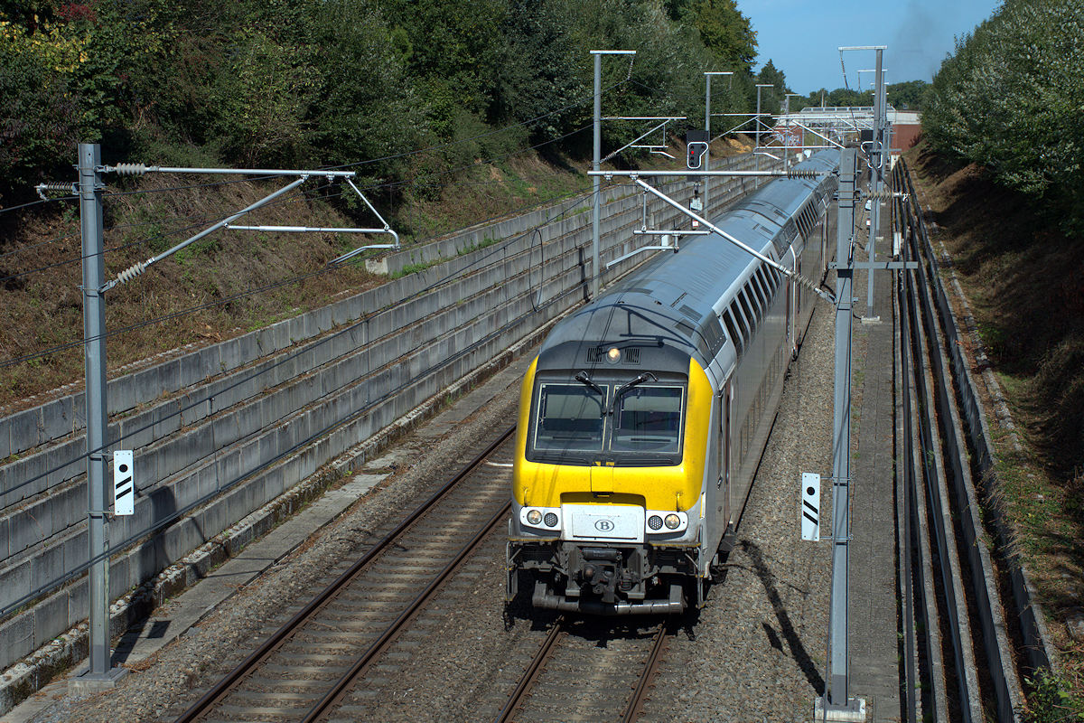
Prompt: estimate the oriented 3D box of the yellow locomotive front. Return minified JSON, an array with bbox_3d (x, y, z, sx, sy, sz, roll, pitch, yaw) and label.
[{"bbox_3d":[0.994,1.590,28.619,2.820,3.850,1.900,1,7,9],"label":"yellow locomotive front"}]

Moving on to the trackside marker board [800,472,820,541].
[{"bbox_3d":[3.543,1.917,26.542,0.245,0.910,0.030,3,8,23],"label":"trackside marker board"}]

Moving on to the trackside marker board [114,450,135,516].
[{"bbox_3d":[-5.819,1.692,28.099,0.250,0.910,0.030,-1,7,-9],"label":"trackside marker board"}]

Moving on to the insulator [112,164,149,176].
[{"bbox_3d":[-5.642,-2.629,27.660,0.480,0.165,0.165,2,8,9],"label":"insulator"}]

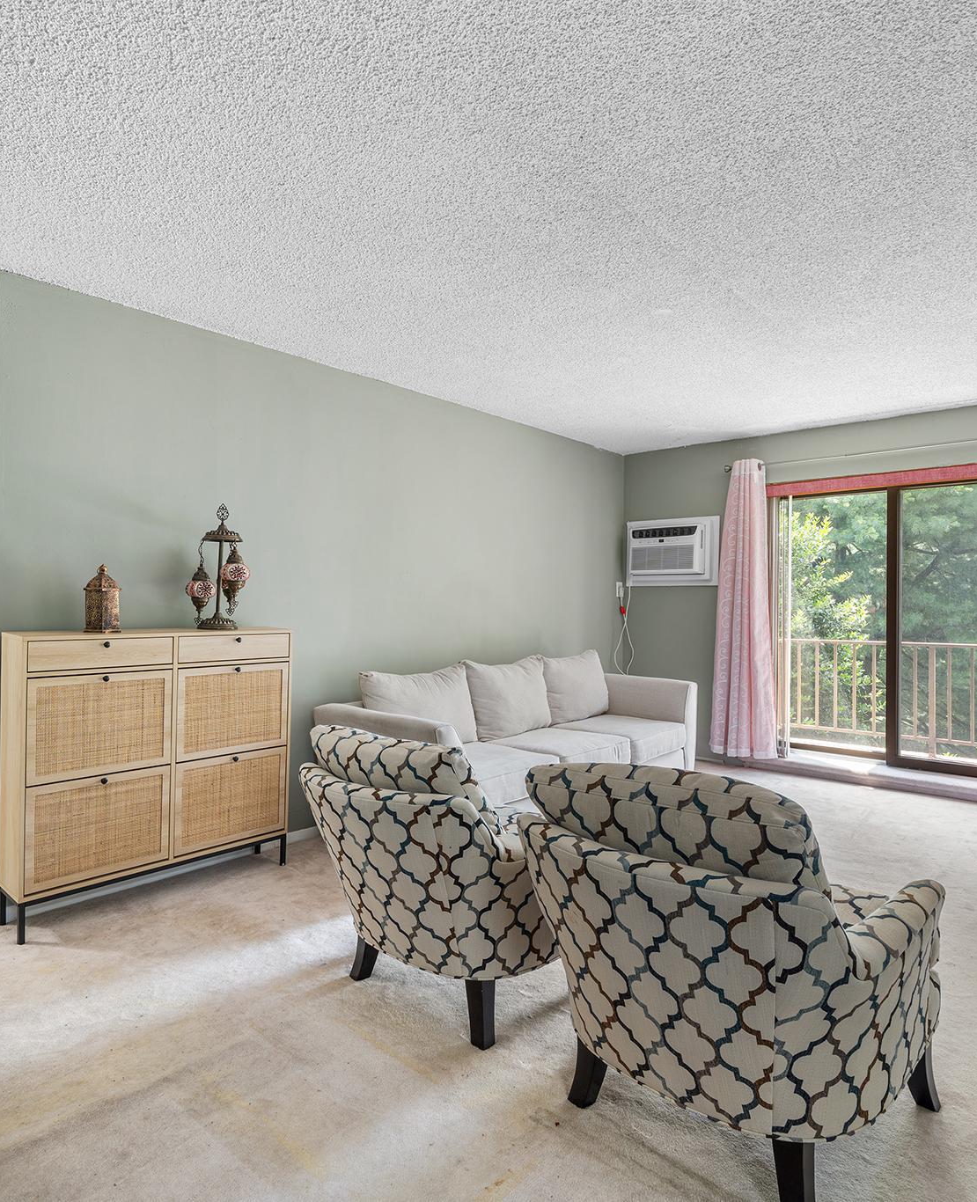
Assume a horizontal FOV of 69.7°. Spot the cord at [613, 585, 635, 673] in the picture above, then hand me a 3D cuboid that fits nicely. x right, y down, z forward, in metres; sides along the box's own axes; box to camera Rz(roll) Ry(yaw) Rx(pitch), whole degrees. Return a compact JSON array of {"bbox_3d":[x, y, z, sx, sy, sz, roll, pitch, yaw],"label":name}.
[{"bbox_3d":[1.133,0.238,5.748,0.130,0.780,0.130,0,0,39],"label":"cord"}]

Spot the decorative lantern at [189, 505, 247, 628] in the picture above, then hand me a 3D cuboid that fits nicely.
[{"bbox_3d":[-1.196,-0.137,3.125,0.200,0.530,0.240,0,0,43],"label":"decorative lantern"}]

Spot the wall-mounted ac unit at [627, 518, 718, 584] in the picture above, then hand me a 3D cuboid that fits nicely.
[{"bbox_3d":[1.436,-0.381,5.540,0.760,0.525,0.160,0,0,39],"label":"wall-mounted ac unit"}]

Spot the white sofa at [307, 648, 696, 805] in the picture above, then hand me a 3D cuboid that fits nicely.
[{"bbox_3d":[0.260,0.788,4.170,0.850,0.860,2.410,0,0,43],"label":"white sofa"}]

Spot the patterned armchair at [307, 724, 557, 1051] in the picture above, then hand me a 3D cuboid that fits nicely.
[{"bbox_3d":[-0.052,0.809,2.279,0.760,0.810,0.770,0,0,39],"label":"patterned armchair"}]

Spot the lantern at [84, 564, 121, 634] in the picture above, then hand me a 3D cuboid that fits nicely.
[{"bbox_3d":[-1.525,-0.008,2.770,0.135,0.270,0.135,0,0,43],"label":"lantern"}]

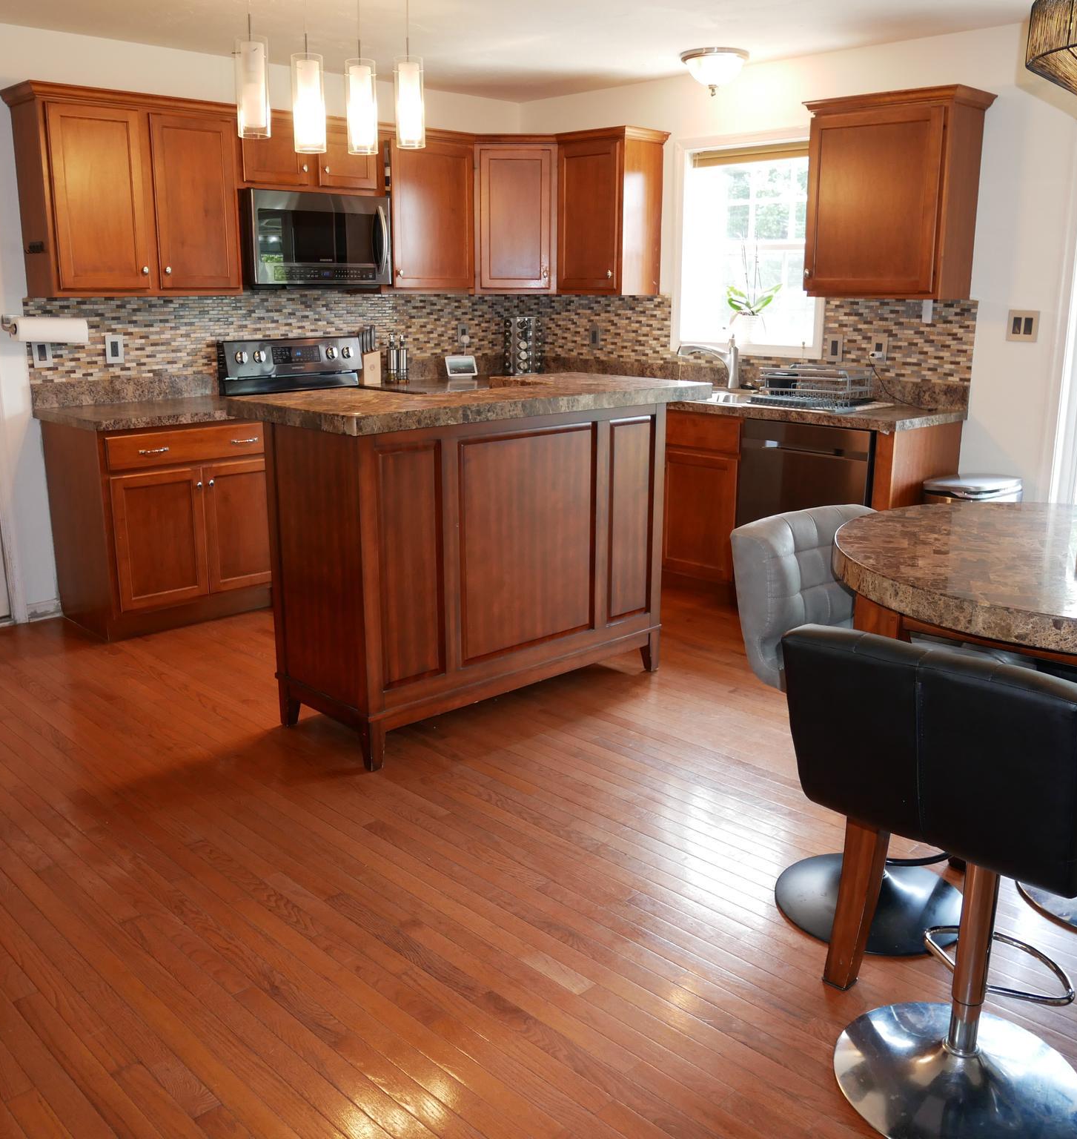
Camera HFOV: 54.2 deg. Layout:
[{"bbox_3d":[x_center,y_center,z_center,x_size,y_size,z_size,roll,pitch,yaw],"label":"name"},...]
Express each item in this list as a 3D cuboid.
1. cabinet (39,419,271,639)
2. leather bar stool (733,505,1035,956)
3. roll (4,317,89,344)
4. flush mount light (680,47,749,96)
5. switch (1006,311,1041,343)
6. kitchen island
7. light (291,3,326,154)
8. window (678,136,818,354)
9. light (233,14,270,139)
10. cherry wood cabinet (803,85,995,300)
[{"bbox_3d":[-1.595,-0.236,4.585,0.827,0.863,0.616,-14,21,-43],"label":"cabinet"},{"bbox_3d":[0.773,0.352,2.384,0.473,0.886,0.492,-10,18,-34],"label":"leather bar stool"},{"bbox_3d":[-1.994,-0.978,4.298,0.305,0.110,0.110,-14,21,-43],"label":"roll"},{"bbox_3d":[0.771,-2.171,4.608,0.300,0.181,0.300,0,15,0],"label":"flush mount light"},{"bbox_3d":[1.932,-0.968,4.189,0.012,0.119,0.120,-14,21,-43],"label":"switch"},{"bbox_3d":[-0.177,-0.113,3.773,1.575,1.055,0.728,-14,20,-41],"label":"kitchen island"},{"bbox_3d":[-0.737,-1.547,3.328,0.102,0.431,0.102,-14,21,-43],"label":"light"},{"bbox_3d":[1.016,-1.535,5.048,0.099,1.024,0.889,-14,21,-43],"label":"window"},{"bbox_3d":[-0.873,-1.500,3.201,0.102,0.348,0.102,-14,21,-43],"label":"light"},{"bbox_3d":[1.445,-1.511,4.314,0.335,0.768,0.658,-14,21,-43],"label":"cherry wood cabinet"}]

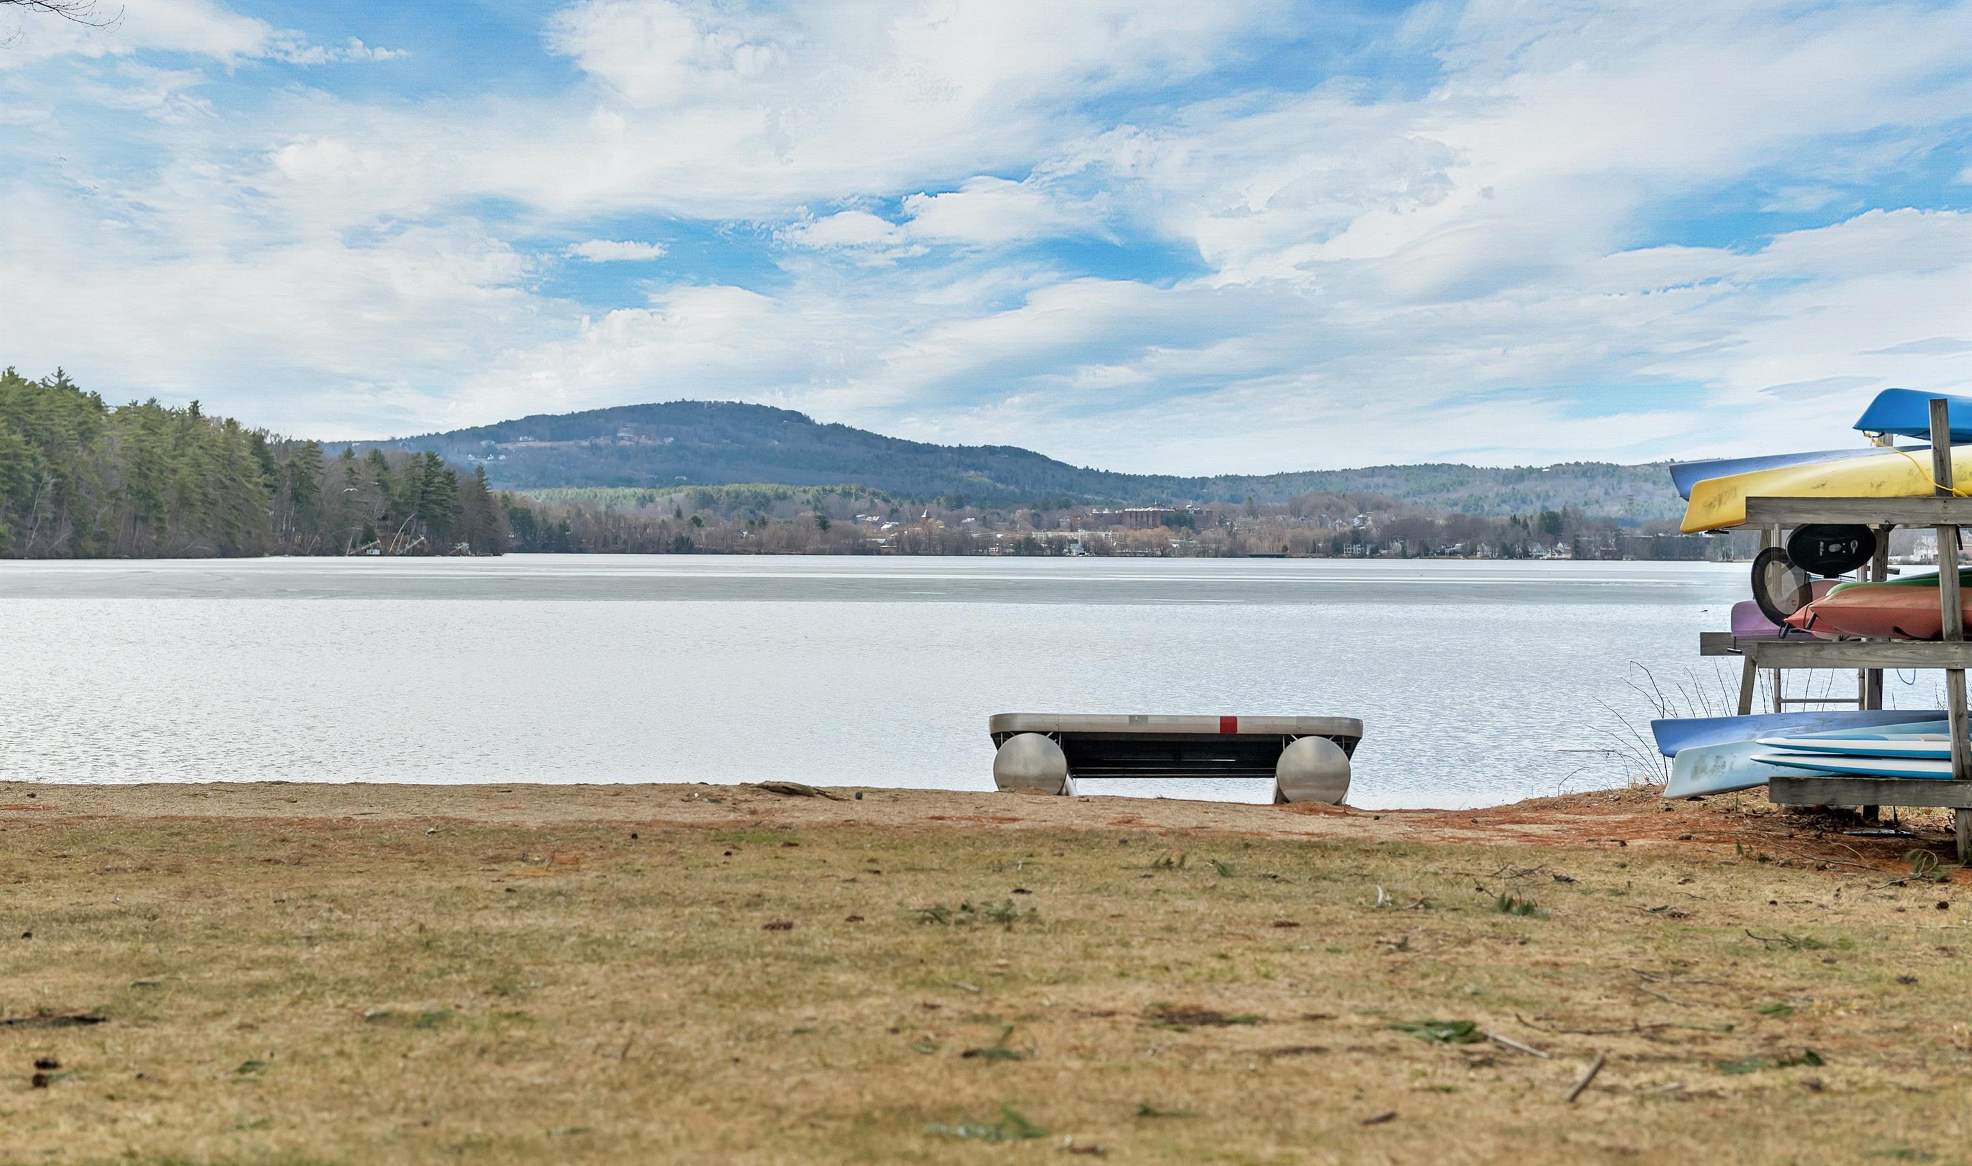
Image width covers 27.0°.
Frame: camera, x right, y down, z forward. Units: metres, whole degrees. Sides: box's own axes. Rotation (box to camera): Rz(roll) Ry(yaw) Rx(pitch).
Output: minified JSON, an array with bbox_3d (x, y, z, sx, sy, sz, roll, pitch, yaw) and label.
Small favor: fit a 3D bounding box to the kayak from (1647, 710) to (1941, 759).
[{"bbox_3d":[5.276,0.845,22.592,3.200,0.330,0.700,0,0,7],"label":"kayak"}]

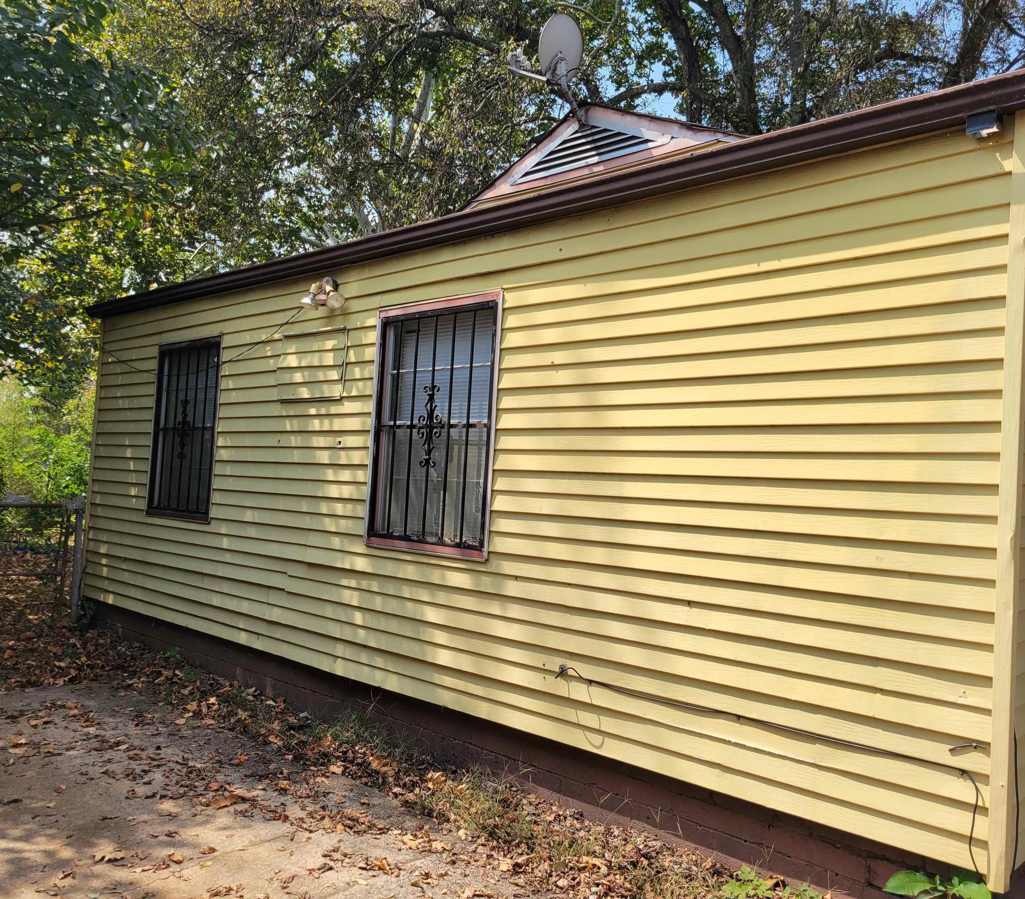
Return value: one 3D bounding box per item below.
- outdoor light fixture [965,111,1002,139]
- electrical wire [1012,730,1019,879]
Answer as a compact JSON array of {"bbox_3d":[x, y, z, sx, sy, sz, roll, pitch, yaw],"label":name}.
[{"bbox_3d":[1.552,-1.068,2.966,0.095,0.083,0.075,1,-4,44],"label":"outdoor light fixture"},{"bbox_3d":[1.586,1.116,2.841,0.018,0.455,0.035,1,-4,44],"label":"electrical wire"}]

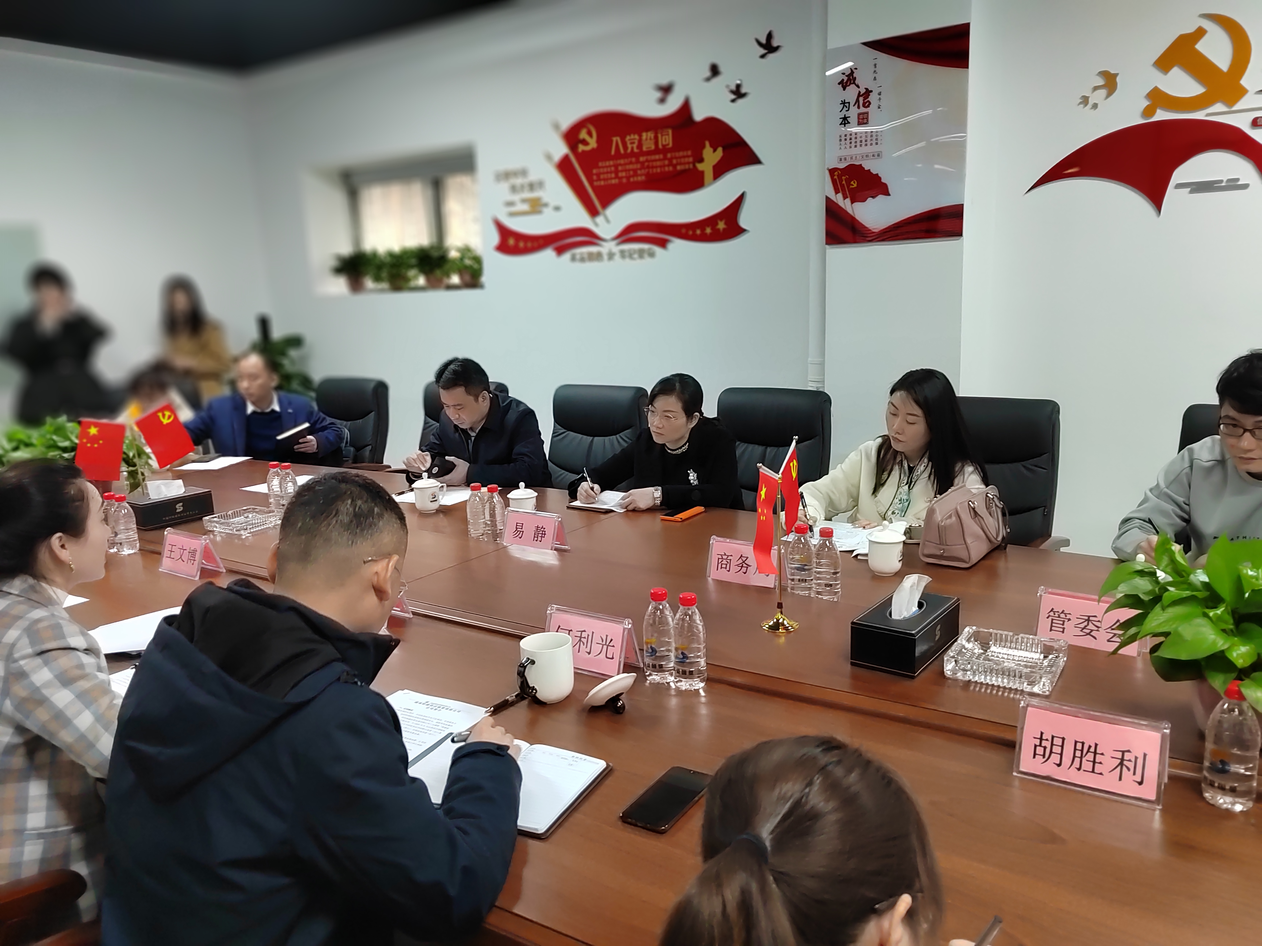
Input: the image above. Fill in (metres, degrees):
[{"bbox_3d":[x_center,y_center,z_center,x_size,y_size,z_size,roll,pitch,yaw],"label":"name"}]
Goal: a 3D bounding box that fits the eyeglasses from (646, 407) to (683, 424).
[{"bbox_3d":[0.152,-0.215,2.978,0.140,0.045,0.135,18,22,37],"label":"eyeglasses"}]

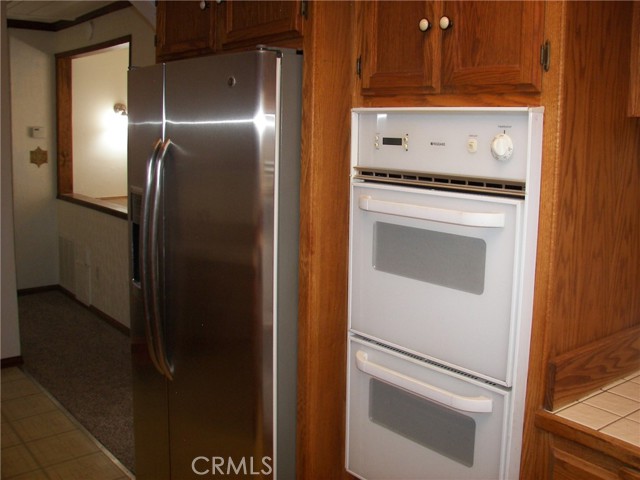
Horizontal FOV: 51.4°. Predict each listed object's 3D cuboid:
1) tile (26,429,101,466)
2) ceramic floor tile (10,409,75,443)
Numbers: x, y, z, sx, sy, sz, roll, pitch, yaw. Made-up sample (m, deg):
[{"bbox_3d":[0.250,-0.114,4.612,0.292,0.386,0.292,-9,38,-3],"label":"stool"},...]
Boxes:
[{"bbox_3d":[-1.262,1.018,3.260,0.285,0.010,0.298,-6,11,-39],"label":"tile"},{"bbox_3d":[-1.450,0.976,3.499,0.285,0.010,0.298,-6,11,-39],"label":"ceramic floor tile"}]

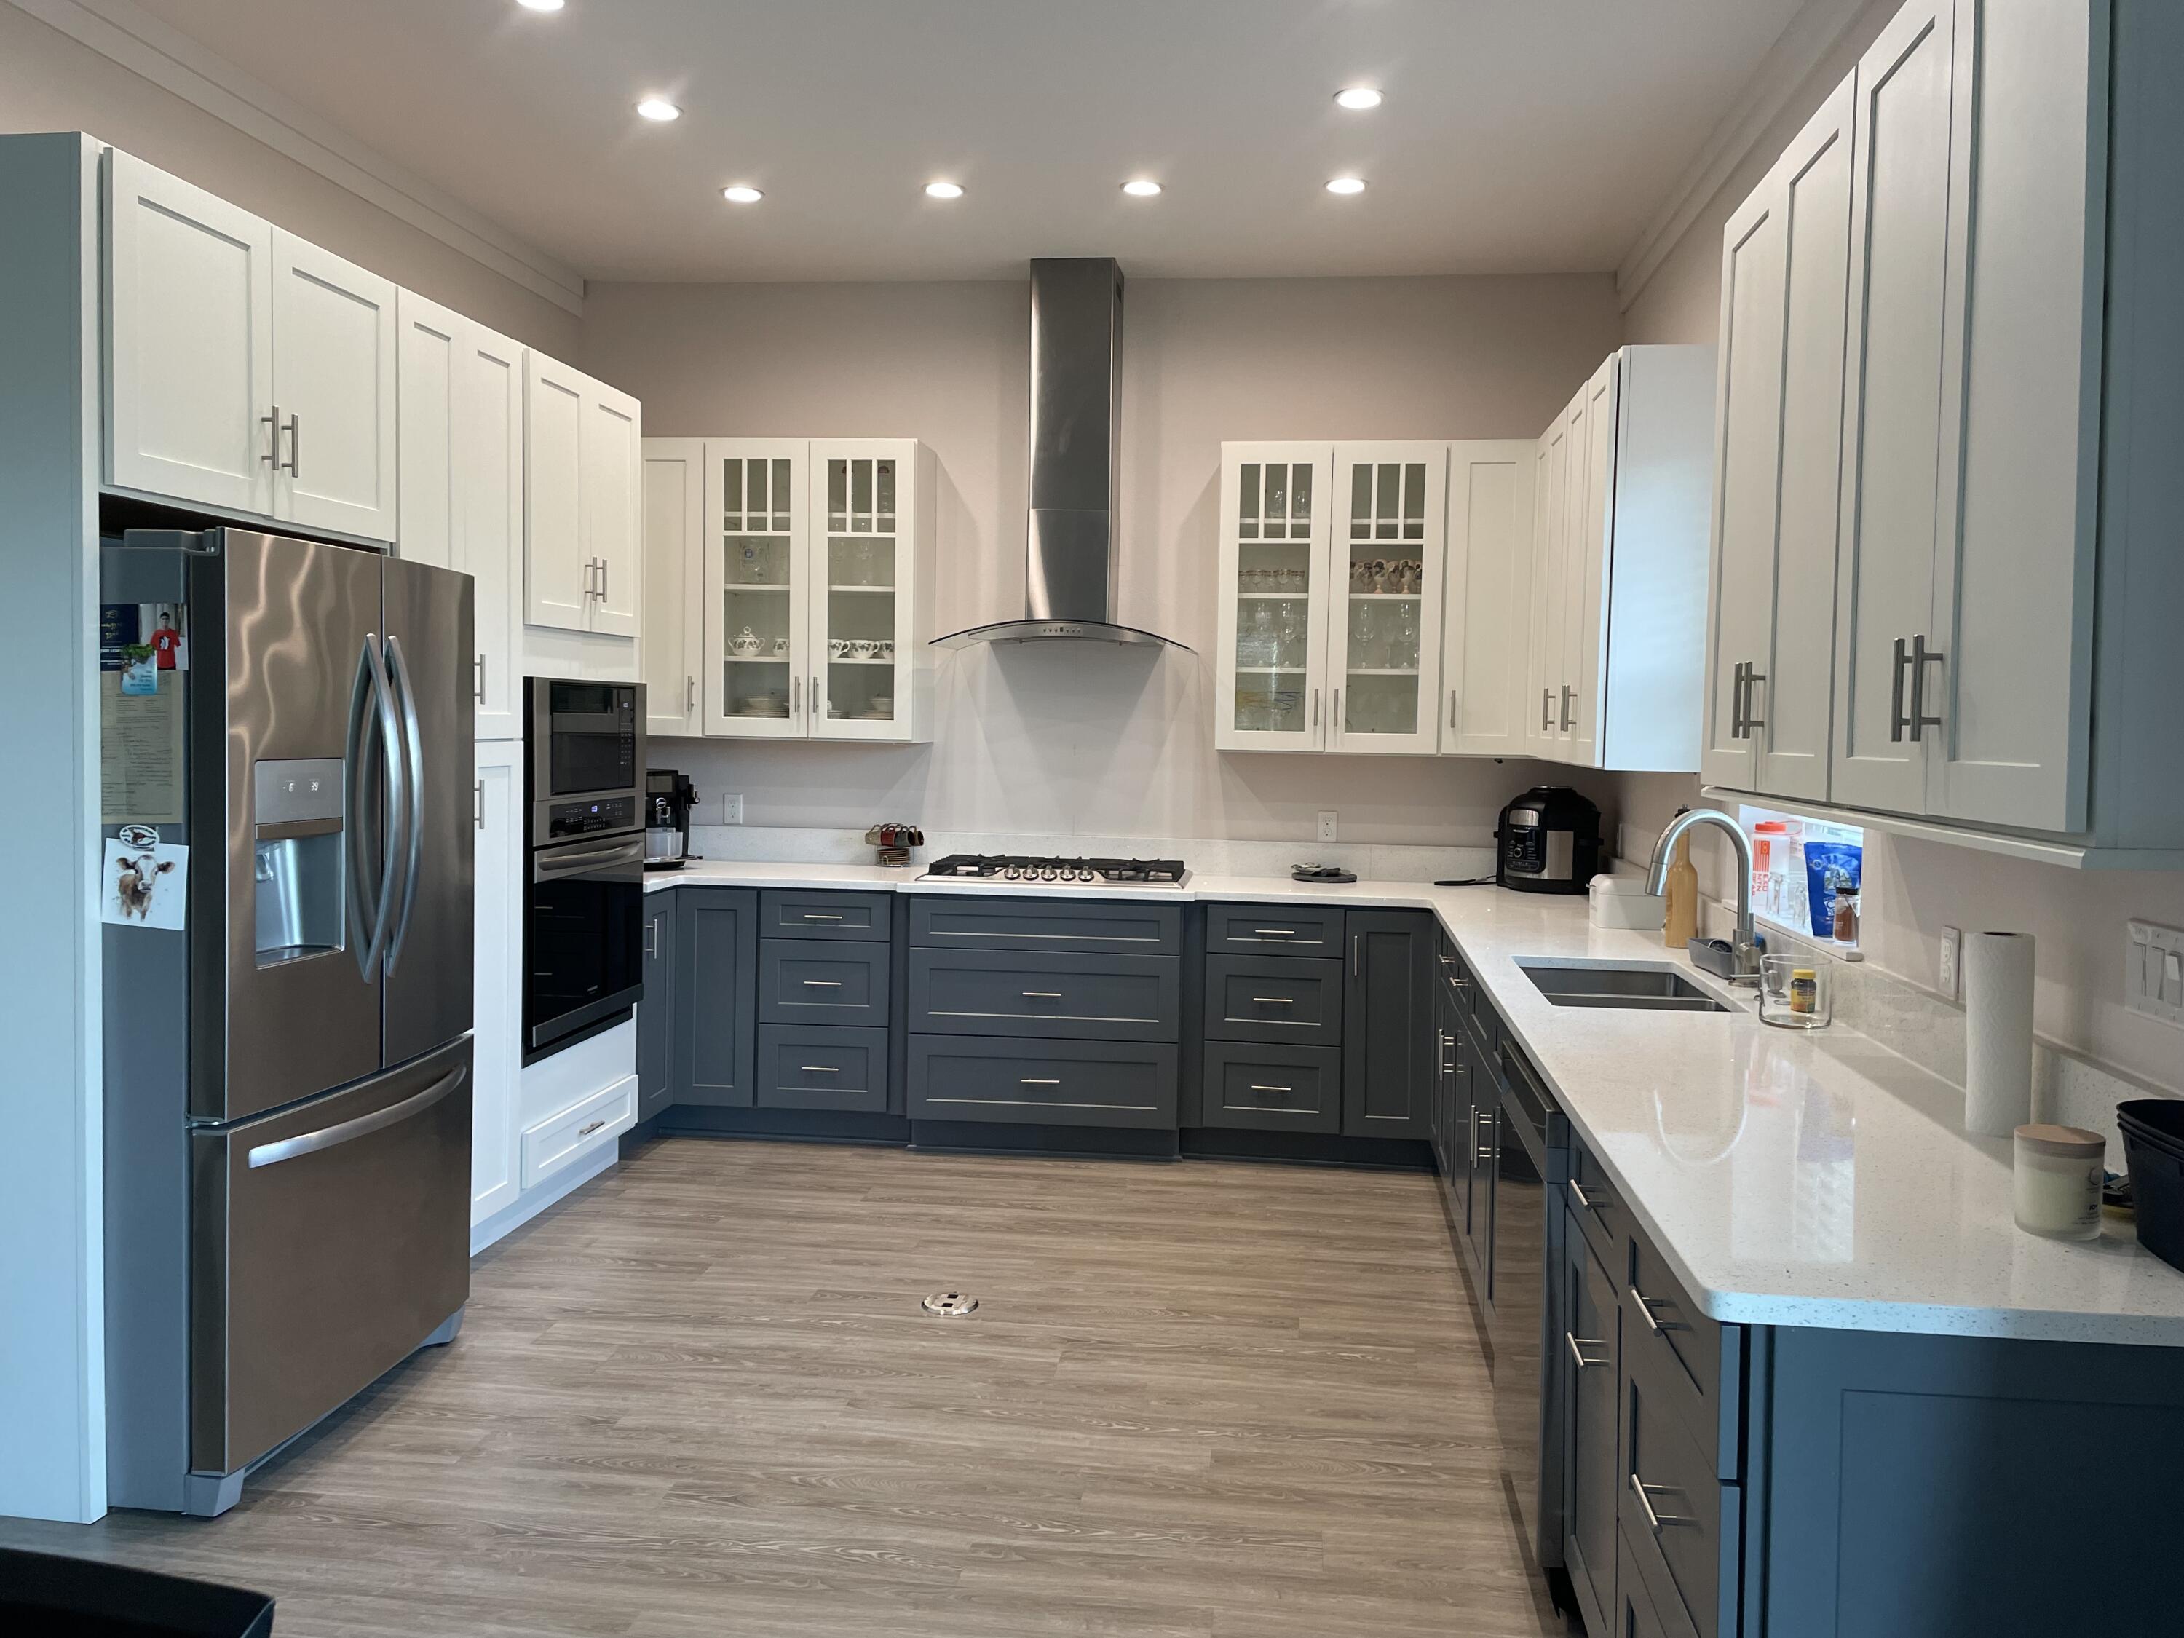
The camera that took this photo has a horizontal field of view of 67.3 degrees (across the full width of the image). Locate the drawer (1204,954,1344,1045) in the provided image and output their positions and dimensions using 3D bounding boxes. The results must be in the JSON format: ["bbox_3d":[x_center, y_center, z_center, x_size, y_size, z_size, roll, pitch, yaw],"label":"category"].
[{"bbox_3d":[0.632,0.591,5.648,0.448,0.293,0.500,2,3,7],"label":"drawer"}]

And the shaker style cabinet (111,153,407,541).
[{"bbox_3d":[-1.979,-0.915,3.382,0.640,0.600,0.925,1,3,7],"label":"shaker style cabinet"}]

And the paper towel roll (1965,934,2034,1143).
[{"bbox_3d":[1.319,0.309,2.391,0.096,0.283,0.096,2,3,7],"label":"paper towel roll"}]

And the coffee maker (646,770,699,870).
[{"bbox_3d":[-1.600,-0.006,6.055,0.260,0.350,0.390,0,4,-13],"label":"coffee maker"}]

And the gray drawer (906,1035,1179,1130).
[{"bbox_3d":[-0.138,0.864,5.705,0.906,0.289,0.500,2,3,7],"label":"gray drawer"}]

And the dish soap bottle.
[{"bbox_3d":[1.534,0.156,4.255,0.080,0.360,0.080,1,3,7],"label":"dish soap bottle"}]

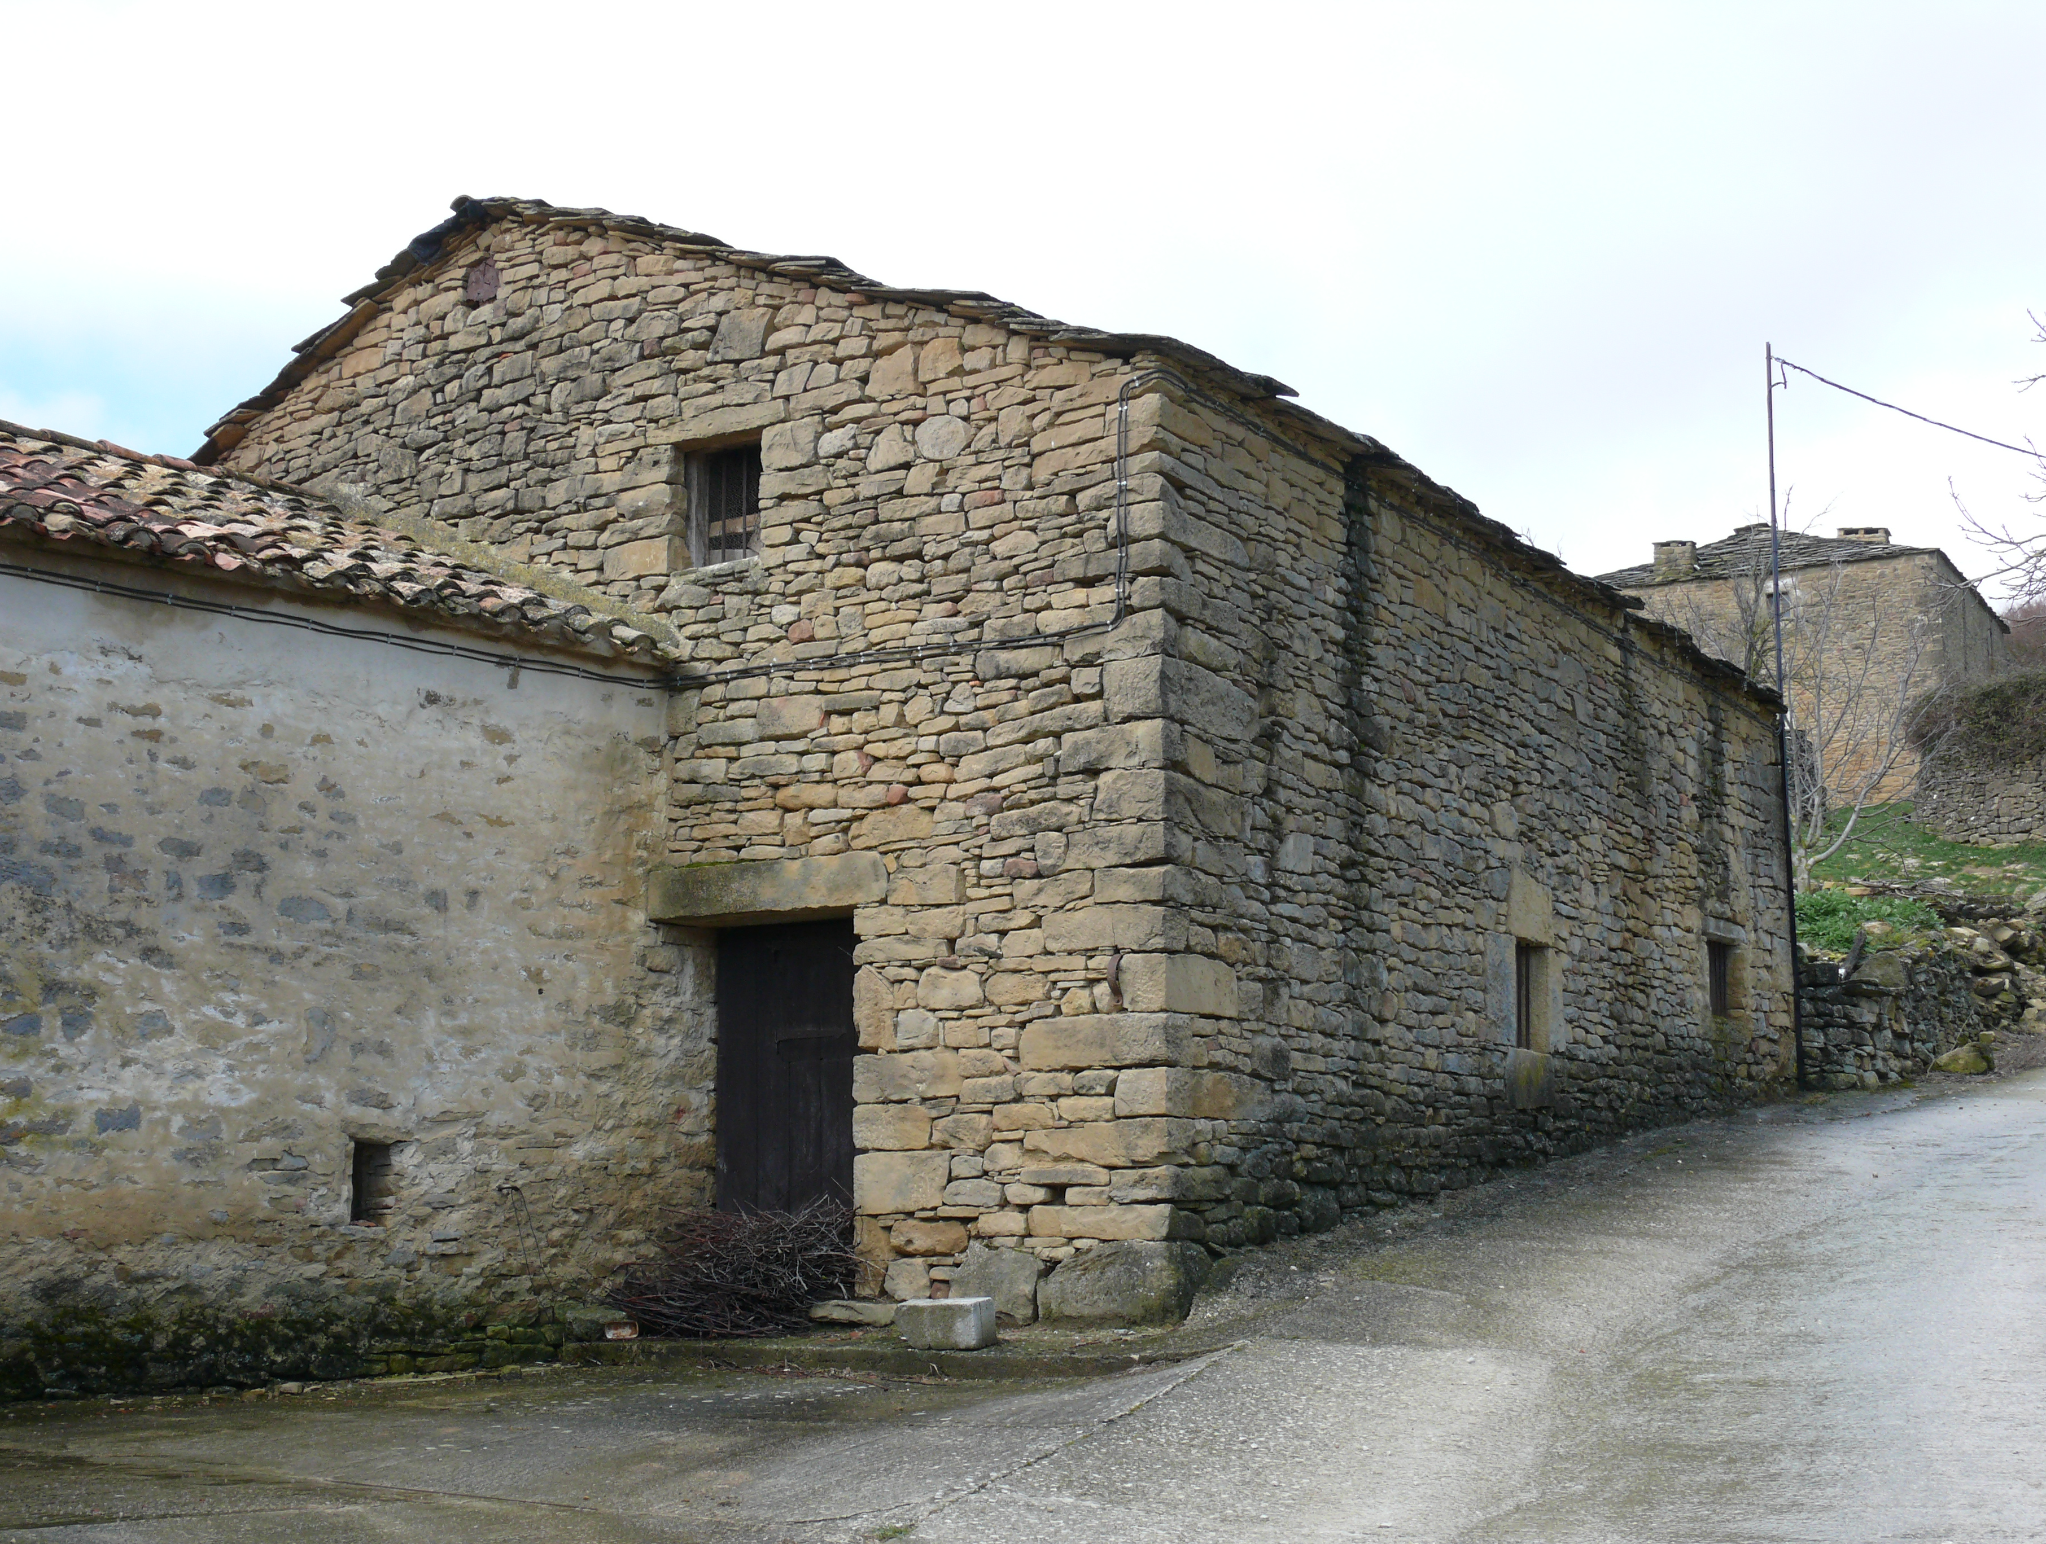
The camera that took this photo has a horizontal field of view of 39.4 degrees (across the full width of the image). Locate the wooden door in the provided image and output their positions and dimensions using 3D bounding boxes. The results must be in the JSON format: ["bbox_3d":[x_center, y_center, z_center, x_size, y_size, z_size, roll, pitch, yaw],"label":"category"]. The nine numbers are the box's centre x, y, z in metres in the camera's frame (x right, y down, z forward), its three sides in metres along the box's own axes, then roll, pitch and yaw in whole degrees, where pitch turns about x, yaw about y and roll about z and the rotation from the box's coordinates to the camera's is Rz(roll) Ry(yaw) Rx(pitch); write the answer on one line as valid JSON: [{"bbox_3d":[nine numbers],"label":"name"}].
[{"bbox_3d":[-1.161,1.748,14.988,1.120,1.956,0.100,-5,-9,32],"label":"wooden door"}]

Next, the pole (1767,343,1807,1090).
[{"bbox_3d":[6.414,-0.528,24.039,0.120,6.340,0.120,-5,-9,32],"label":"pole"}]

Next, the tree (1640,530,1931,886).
[{"bbox_3d":[7.619,-0.618,28.500,2.900,3.600,2.700,-1,-8,0],"label":"tree"}]

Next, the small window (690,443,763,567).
[{"bbox_3d":[-1.564,-1.453,15.258,0.540,0.683,0.130,-5,-9,32],"label":"small window"}]

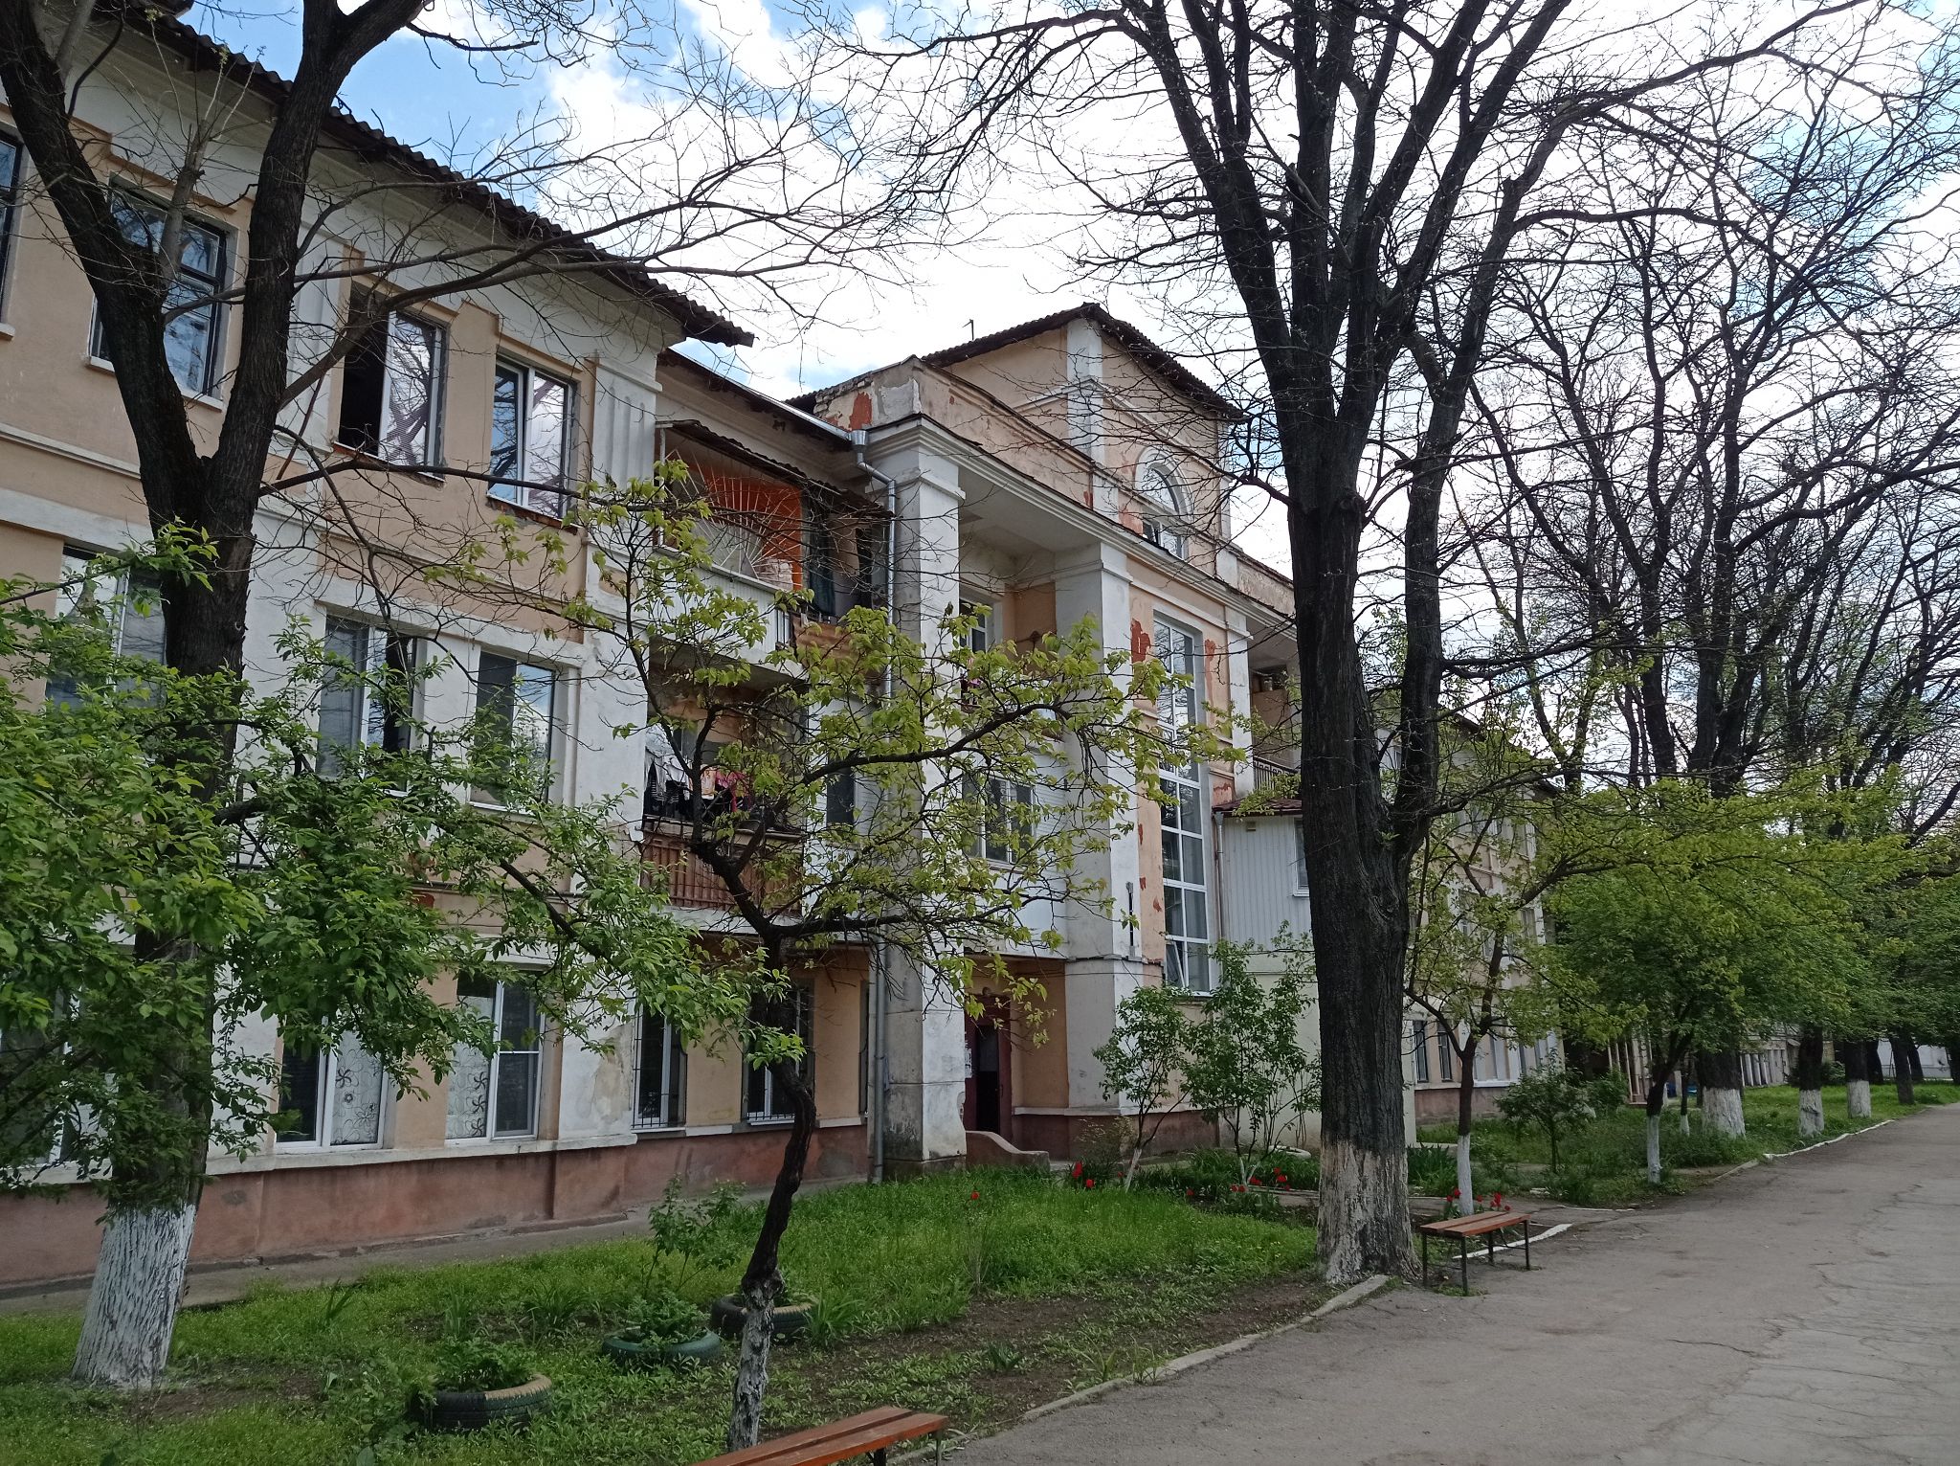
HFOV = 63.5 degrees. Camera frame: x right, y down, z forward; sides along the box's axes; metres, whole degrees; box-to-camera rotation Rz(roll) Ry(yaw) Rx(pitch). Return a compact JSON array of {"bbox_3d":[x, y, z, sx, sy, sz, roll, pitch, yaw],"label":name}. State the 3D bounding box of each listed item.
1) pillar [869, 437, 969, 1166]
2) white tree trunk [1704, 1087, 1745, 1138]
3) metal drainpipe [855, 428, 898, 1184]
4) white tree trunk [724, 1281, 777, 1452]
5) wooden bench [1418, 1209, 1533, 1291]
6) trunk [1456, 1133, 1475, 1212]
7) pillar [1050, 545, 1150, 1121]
[{"bbox_3d":[-0.954,0.952,23.666,0.970,10.626,1.063,-9,-14,33],"label":"pillar"},{"bbox_3d":[14.440,7.373,30.727,0.773,0.998,0.773,-6,-13,24],"label":"white tree trunk"},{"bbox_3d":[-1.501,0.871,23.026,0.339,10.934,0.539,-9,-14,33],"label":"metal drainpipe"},{"bbox_3d":[-0.930,2.598,6.457,0.200,0.690,0.160,1,-12,-8],"label":"white tree trunk"},{"bbox_3d":[3.661,3.771,11.565,0.308,0.391,1.679,-9,-14,33],"label":"wooden bench"},{"bbox_3d":[4.782,4.362,15.576,0.140,0.867,0.140,-4,-12,16],"label":"trunk"},{"bbox_3d":[2.130,1.644,28.207,0.986,10.087,0.955,-9,-14,33],"label":"pillar"}]

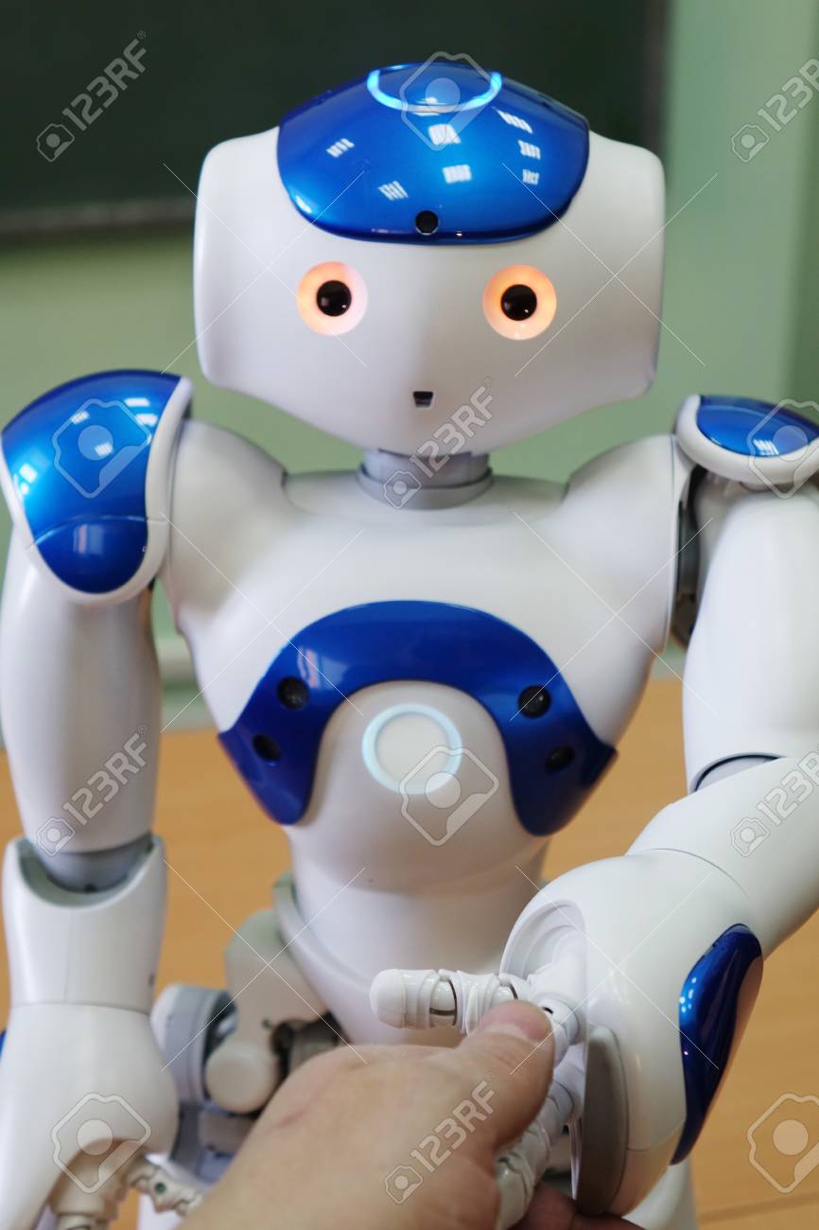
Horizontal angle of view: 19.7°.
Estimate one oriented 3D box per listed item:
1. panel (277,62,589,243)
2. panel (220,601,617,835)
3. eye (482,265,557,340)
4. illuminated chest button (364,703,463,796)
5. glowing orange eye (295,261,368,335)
[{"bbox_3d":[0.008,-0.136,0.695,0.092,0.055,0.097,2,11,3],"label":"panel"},{"bbox_3d":[0.002,0.028,0.720,0.124,0.081,0.047,3,24,2],"label":"panel"},{"bbox_3d":[0.031,-0.088,0.663,0.021,0.021,0.007,1,9,-6],"label":"eye"},{"bbox_3d":[0.001,0.040,0.703,0.030,0.030,0.006,3,20,2],"label":"illuminated chest button"},{"bbox_3d":[-0.022,-0.089,0.665,0.020,0.021,0.007,3,9,11],"label":"glowing orange eye"}]

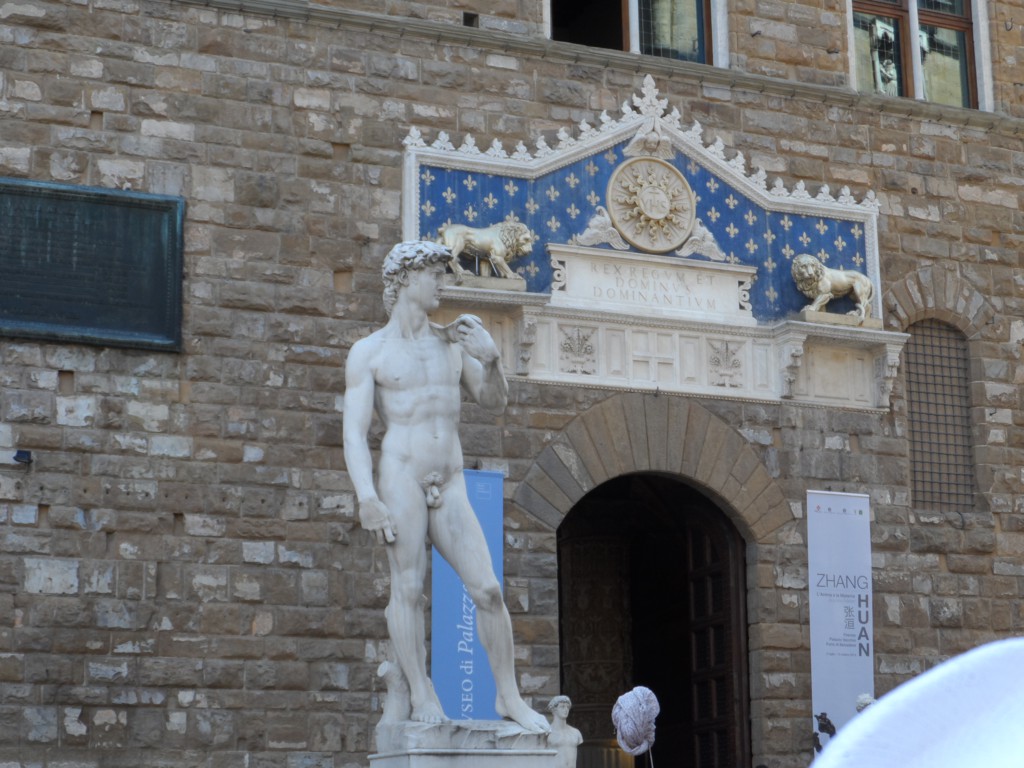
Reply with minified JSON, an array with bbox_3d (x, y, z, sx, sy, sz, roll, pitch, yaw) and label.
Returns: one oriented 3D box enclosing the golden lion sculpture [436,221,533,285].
[{"bbox_3d":[-0.307,-1.707,27.425,1.246,0.811,0.400,5,-14,-25],"label":"golden lion sculpture"}]

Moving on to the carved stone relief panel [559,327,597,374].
[{"bbox_3d":[0.860,-0.433,27.894,0.583,0.585,0.080,5,-14,-25],"label":"carved stone relief panel"}]

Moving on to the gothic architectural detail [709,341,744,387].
[{"bbox_3d":[2.866,-0.274,28.843,0.562,0.577,0.080,5,-14,-25],"label":"gothic architectural detail"}]

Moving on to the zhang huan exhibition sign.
[{"bbox_3d":[4.473,3.242,28.983,1.010,3.600,0.050,5,-14,-25],"label":"zhang huan exhibition sign"}]

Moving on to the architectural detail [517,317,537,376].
[{"bbox_3d":[0.183,-0.474,27.366,0.180,0.702,0.400,5,-14,-25],"label":"architectural detail"}]

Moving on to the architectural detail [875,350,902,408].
[{"bbox_3d":[5.183,-0.061,29.729,0.232,0.754,0.400,5,-14,-25],"label":"architectural detail"}]

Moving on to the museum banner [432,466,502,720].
[{"bbox_3d":[-0.520,2.870,26.613,0.983,3.600,0.050,5,-14,-25],"label":"museum banner"}]

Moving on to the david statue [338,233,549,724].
[{"bbox_3d":[-0.762,1.058,21.810,2.012,5.170,1.250,5,-14,-25],"label":"david statue"}]

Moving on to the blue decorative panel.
[{"bbox_3d":[1.858,-2.610,28.965,7.244,3.191,0.280,5,-14,-25],"label":"blue decorative panel"}]

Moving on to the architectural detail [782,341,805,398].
[{"bbox_3d":[3.775,-0.181,29.064,0.180,0.702,0.400,5,-14,-25],"label":"architectural detail"}]

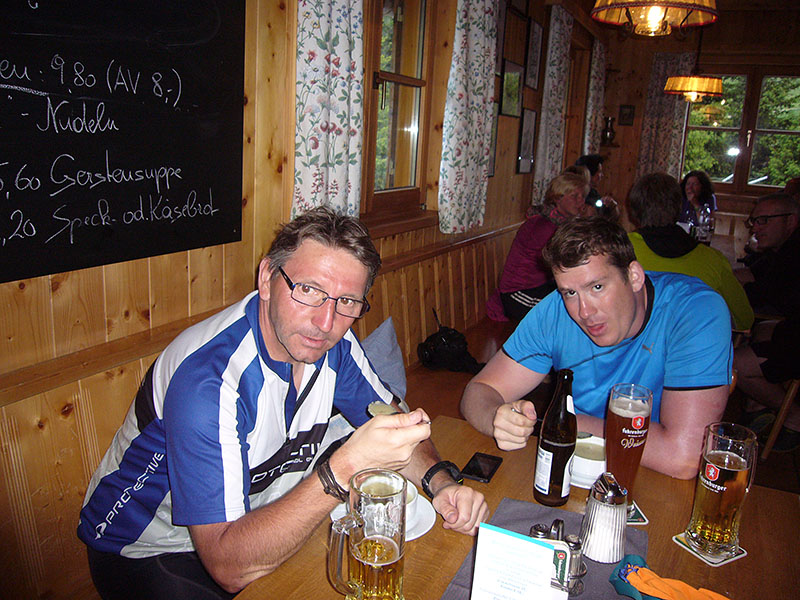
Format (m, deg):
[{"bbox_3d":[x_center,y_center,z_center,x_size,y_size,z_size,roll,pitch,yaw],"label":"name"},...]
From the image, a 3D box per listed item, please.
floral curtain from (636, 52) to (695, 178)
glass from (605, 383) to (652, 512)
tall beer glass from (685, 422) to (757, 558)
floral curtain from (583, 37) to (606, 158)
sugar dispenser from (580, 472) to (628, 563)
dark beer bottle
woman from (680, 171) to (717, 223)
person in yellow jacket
[{"bbox_3d":[2.308,-1.509,5.697,0.380,1.260,0.110,10,15,25],"label":"floral curtain"},{"bbox_3d":[0.425,0.287,1.238,0.081,0.237,0.081,10,15,25],"label":"glass"},{"bbox_3d":[0.565,0.334,1.135,0.088,0.212,0.088,10,15,25],"label":"tall beer glass"},{"bbox_3d":[1.578,-1.484,5.388,0.100,1.260,0.320,10,15,25],"label":"floral curtain"},{"bbox_3d":[0.361,0.363,1.110,0.075,0.143,0.075,15,18,38],"label":"sugar dispenser"},{"bbox_3d":[0.309,0.263,1.252,0.069,0.264,0.069,10,15,25],"label":"dark beer bottle"},{"bbox_3d":[2.345,-0.377,5.293,0.480,1.320,0.750,10,15,25],"label":"woman"},{"bbox_3d":[1.092,0.165,2.677,0.560,1.360,0.780,10,15,25],"label":"person in yellow jacket"}]

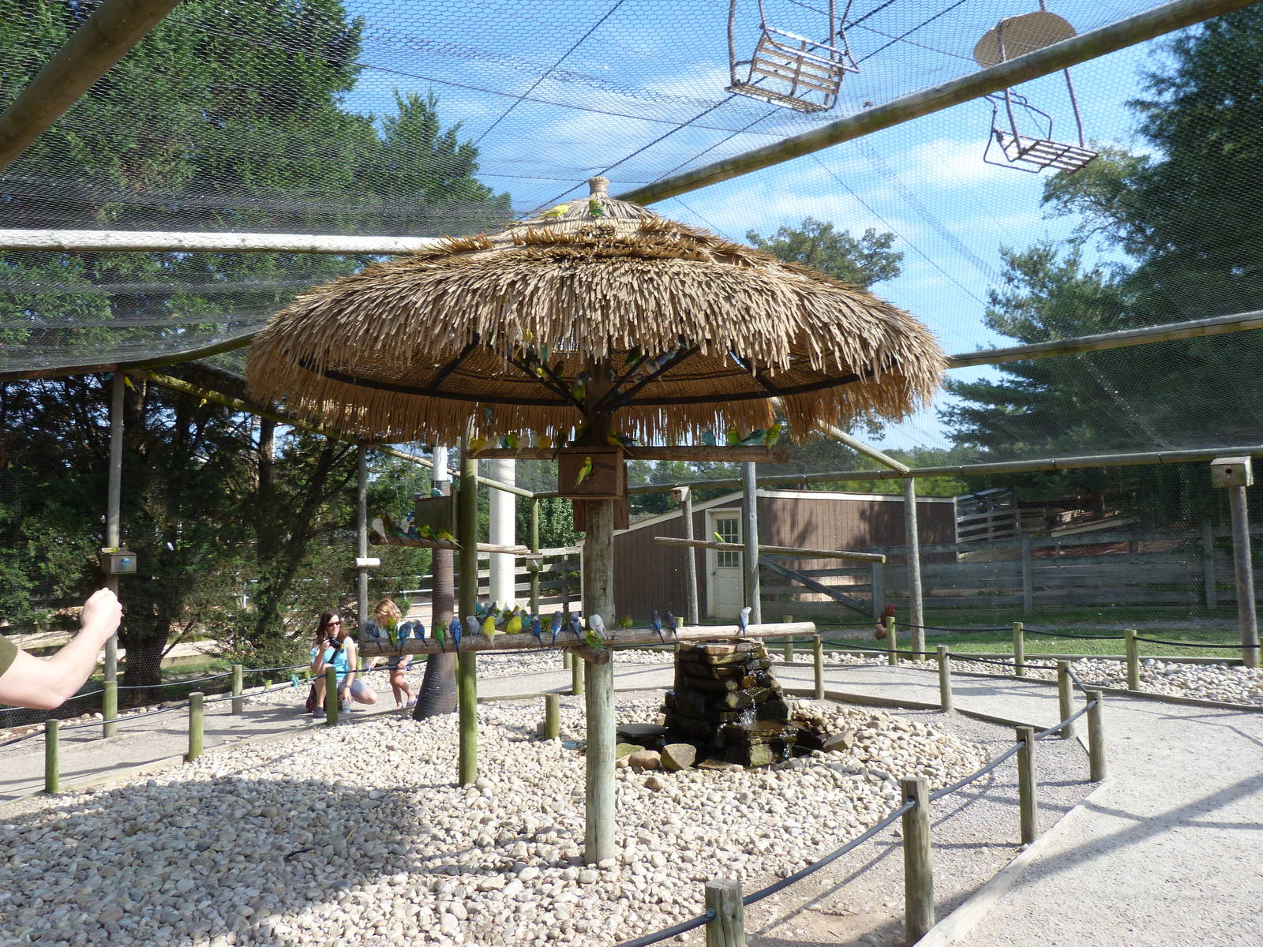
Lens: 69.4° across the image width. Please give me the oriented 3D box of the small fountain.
[{"bbox_3d":[0.786,1.713,7.034,0.980,0.801,0.920,0,-5,-20],"label":"small fountain"}]

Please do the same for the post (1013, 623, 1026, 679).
[{"bbox_3d":[4.275,1.937,10.054,0.101,0.585,0.101,-2,-5,22],"label":"post"}]

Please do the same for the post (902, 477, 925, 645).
[{"bbox_3d":[3.736,1.247,12.053,0.144,2.376,0.144,-3,-5,17],"label":"post"}]

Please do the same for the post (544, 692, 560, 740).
[{"bbox_3d":[-0.663,2.032,7.661,0.115,0.368,0.115,-1,-5,-5],"label":"post"}]

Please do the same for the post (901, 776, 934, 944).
[{"bbox_3d":[1.136,1.528,3.619,0.108,0.600,0.108,-2,-5,16],"label":"post"}]

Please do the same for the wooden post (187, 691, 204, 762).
[{"bbox_3d":[-3.369,1.964,7.065,0.106,0.504,0.106,1,-5,-25],"label":"wooden post"}]

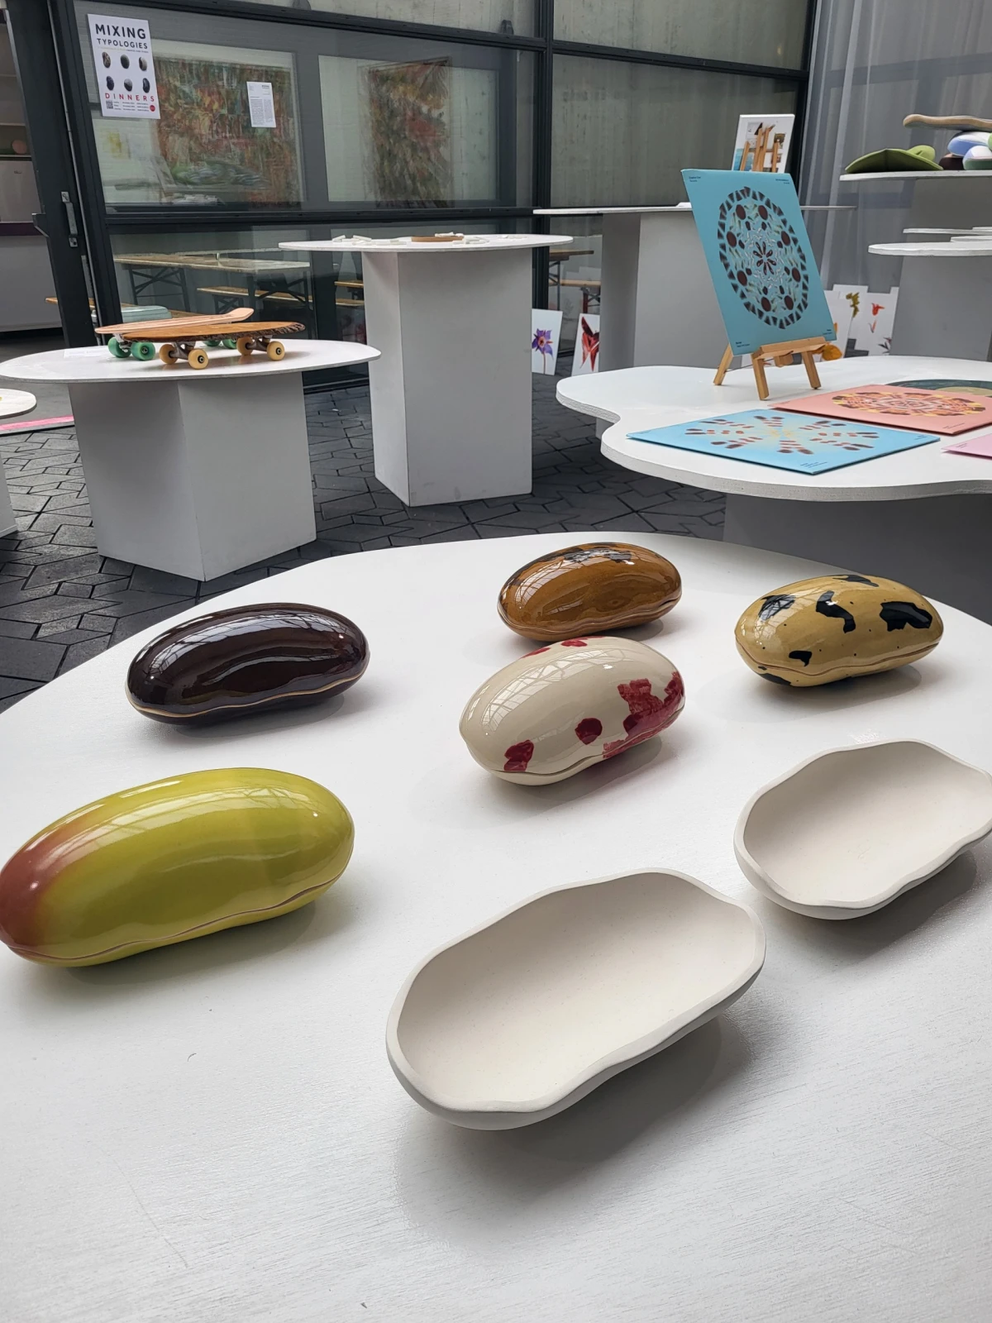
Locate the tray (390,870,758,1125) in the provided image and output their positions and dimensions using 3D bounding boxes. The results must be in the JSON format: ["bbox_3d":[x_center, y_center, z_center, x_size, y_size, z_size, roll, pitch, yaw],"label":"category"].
[{"bbox_3d":[0.043,0.184,0.533,0.222,0.050,0.128,-19,30,-34],"label":"tray"}]

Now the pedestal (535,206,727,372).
[{"bbox_3d":[0.820,-1.489,4.499,1.360,1.030,1.120,-5,25,-10],"label":"pedestal"}]

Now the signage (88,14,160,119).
[{"bbox_3d":[-2.123,-3.397,5.692,0.341,0.494,0.010,-21,32,-37],"label":"signage"}]

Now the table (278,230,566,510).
[{"bbox_3d":[-0.174,-1.154,3.911,1.100,0.920,1.200,-9,26,-18],"label":"table"}]

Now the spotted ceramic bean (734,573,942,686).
[{"bbox_3d":[0.296,-0.027,0.864,0.189,0.092,0.111,-6,25,-13],"label":"spotted ceramic bean"}]

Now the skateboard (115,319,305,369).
[{"bbox_3d":[-0.823,-0.948,2.979,0.235,0.100,0.615,21,32,40],"label":"skateboard"}]

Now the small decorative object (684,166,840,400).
[{"bbox_3d":[0.476,-0.671,1.773,0.317,0.367,0.185,-21,32,-37],"label":"small decorative object"}]

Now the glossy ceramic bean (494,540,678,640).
[{"bbox_3d":[0.092,-0.067,0.962,0.193,0.088,0.106,-11,26,-22],"label":"glossy ceramic bean"}]

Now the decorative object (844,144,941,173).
[{"bbox_3d":[1.302,-1.647,3.264,0.310,0.082,0.220,7,26,16],"label":"decorative object"}]

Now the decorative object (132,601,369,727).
[{"bbox_3d":[-0.199,0.001,0.815,0.200,0.090,0.108,-13,27,-25],"label":"decorative object"}]

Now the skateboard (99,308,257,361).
[{"bbox_3d":[-1.012,-1.057,3.199,0.180,0.120,0.610,17,30,34],"label":"skateboard"}]

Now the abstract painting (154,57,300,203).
[{"bbox_3d":[-2.031,-4.074,7.684,1.128,0.961,0.040,-21,32,-37],"label":"abstract painting"}]

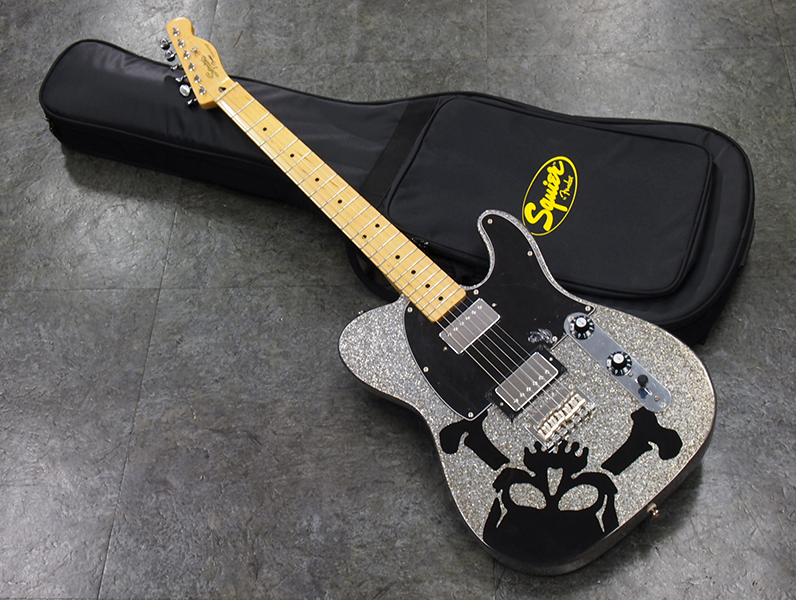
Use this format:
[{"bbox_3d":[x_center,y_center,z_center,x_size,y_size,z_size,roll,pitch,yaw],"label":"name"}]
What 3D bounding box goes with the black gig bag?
[{"bbox_3d":[-0.041,-0.202,1.707,1.070,0.085,0.365,16,56,17],"label":"black gig bag"}]

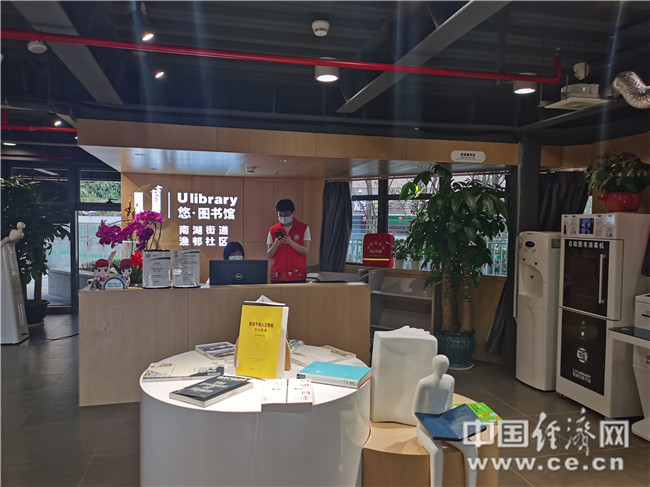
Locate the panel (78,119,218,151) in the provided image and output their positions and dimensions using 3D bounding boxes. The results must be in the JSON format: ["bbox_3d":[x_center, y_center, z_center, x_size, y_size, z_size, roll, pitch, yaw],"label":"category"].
[{"bbox_3d":[-1.412,-0.865,4.103,1.067,0.204,0.040,0,2,-14],"label":"panel"}]

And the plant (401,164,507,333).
[{"bbox_3d":[1.310,0.084,5.154,1.030,1.690,0.950,1,3,14],"label":"plant"}]

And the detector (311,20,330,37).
[{"bbox_3d":[-0.023,-1.252,2.950,0.102,0.057,0.102,1,3,0],"label":"detector"}]

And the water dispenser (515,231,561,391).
[{"bbox_3d":[2.044,0.604,4.612,0.437,1.356,0.417,0,2,-14],"label":"water dispenser"}]

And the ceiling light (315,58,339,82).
[{"bbox_3d":[0.011,-1.288,3.779,0.170,0.135,0.170,0,2,-14],"label":"ceiling light"}]

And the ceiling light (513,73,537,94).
[{"bbox_3d":[1.527,-1.220,3.870,0.166,0.120,0.166,0,3,-15],"label":"ceiling light"}]

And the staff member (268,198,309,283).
[{"bbox_3d":[-0.383,0.392,5.271,0.480,1.705,0.360,1,3,3],"label":"staff member"}]

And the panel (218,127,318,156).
[{"bbox_3d":[-0.480,-0.853,4.295,0.840,0.203,0.040,0,3,-15],"label":"panel"}]

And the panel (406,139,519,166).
[{"bbox_3d":[1.306,-0.854,4.775,1.171,0.203,0.040,0,3,-15],"label":"panel"}]

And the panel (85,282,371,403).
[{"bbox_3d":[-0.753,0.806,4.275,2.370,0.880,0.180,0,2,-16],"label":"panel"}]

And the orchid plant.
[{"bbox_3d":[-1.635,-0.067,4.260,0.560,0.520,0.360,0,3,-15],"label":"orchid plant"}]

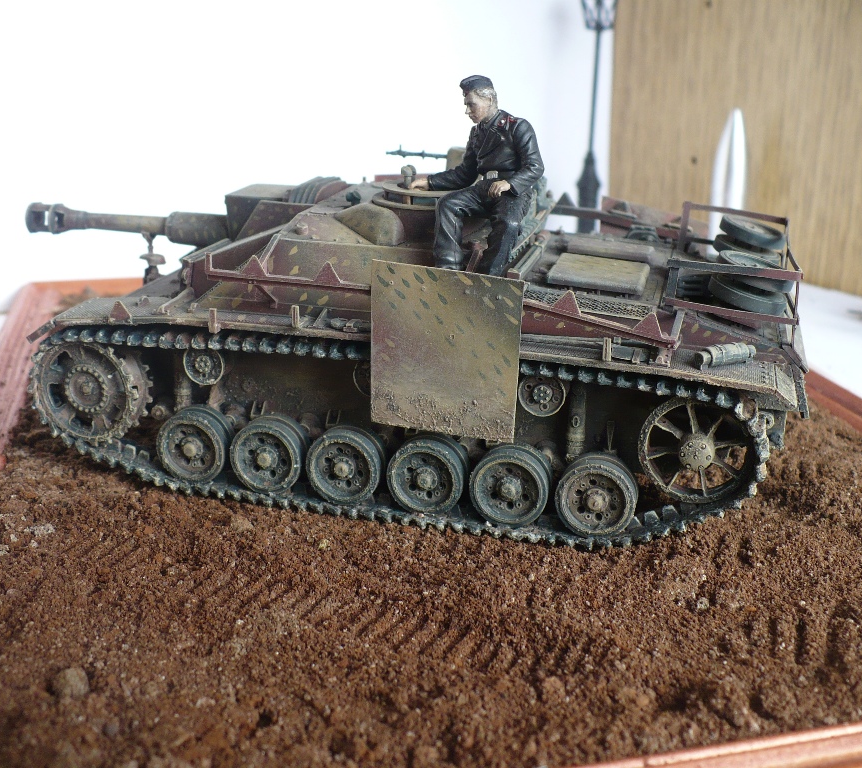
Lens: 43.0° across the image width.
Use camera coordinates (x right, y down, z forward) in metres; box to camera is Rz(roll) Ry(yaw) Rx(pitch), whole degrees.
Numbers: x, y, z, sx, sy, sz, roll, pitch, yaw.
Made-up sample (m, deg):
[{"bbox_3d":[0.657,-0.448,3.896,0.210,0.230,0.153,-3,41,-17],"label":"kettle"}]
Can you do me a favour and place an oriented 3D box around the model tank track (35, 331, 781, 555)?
[{"bbox_3d":[-0.011,0.008,0.213,0.146,0.035,0.012,6,21,14],"label":"model tank track"}]

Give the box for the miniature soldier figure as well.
[{"bbox_3d":[0.005,-0.039,0.207,0.028,0.037,0.022,18,26,38],"label":"miniature soldier figure"}]

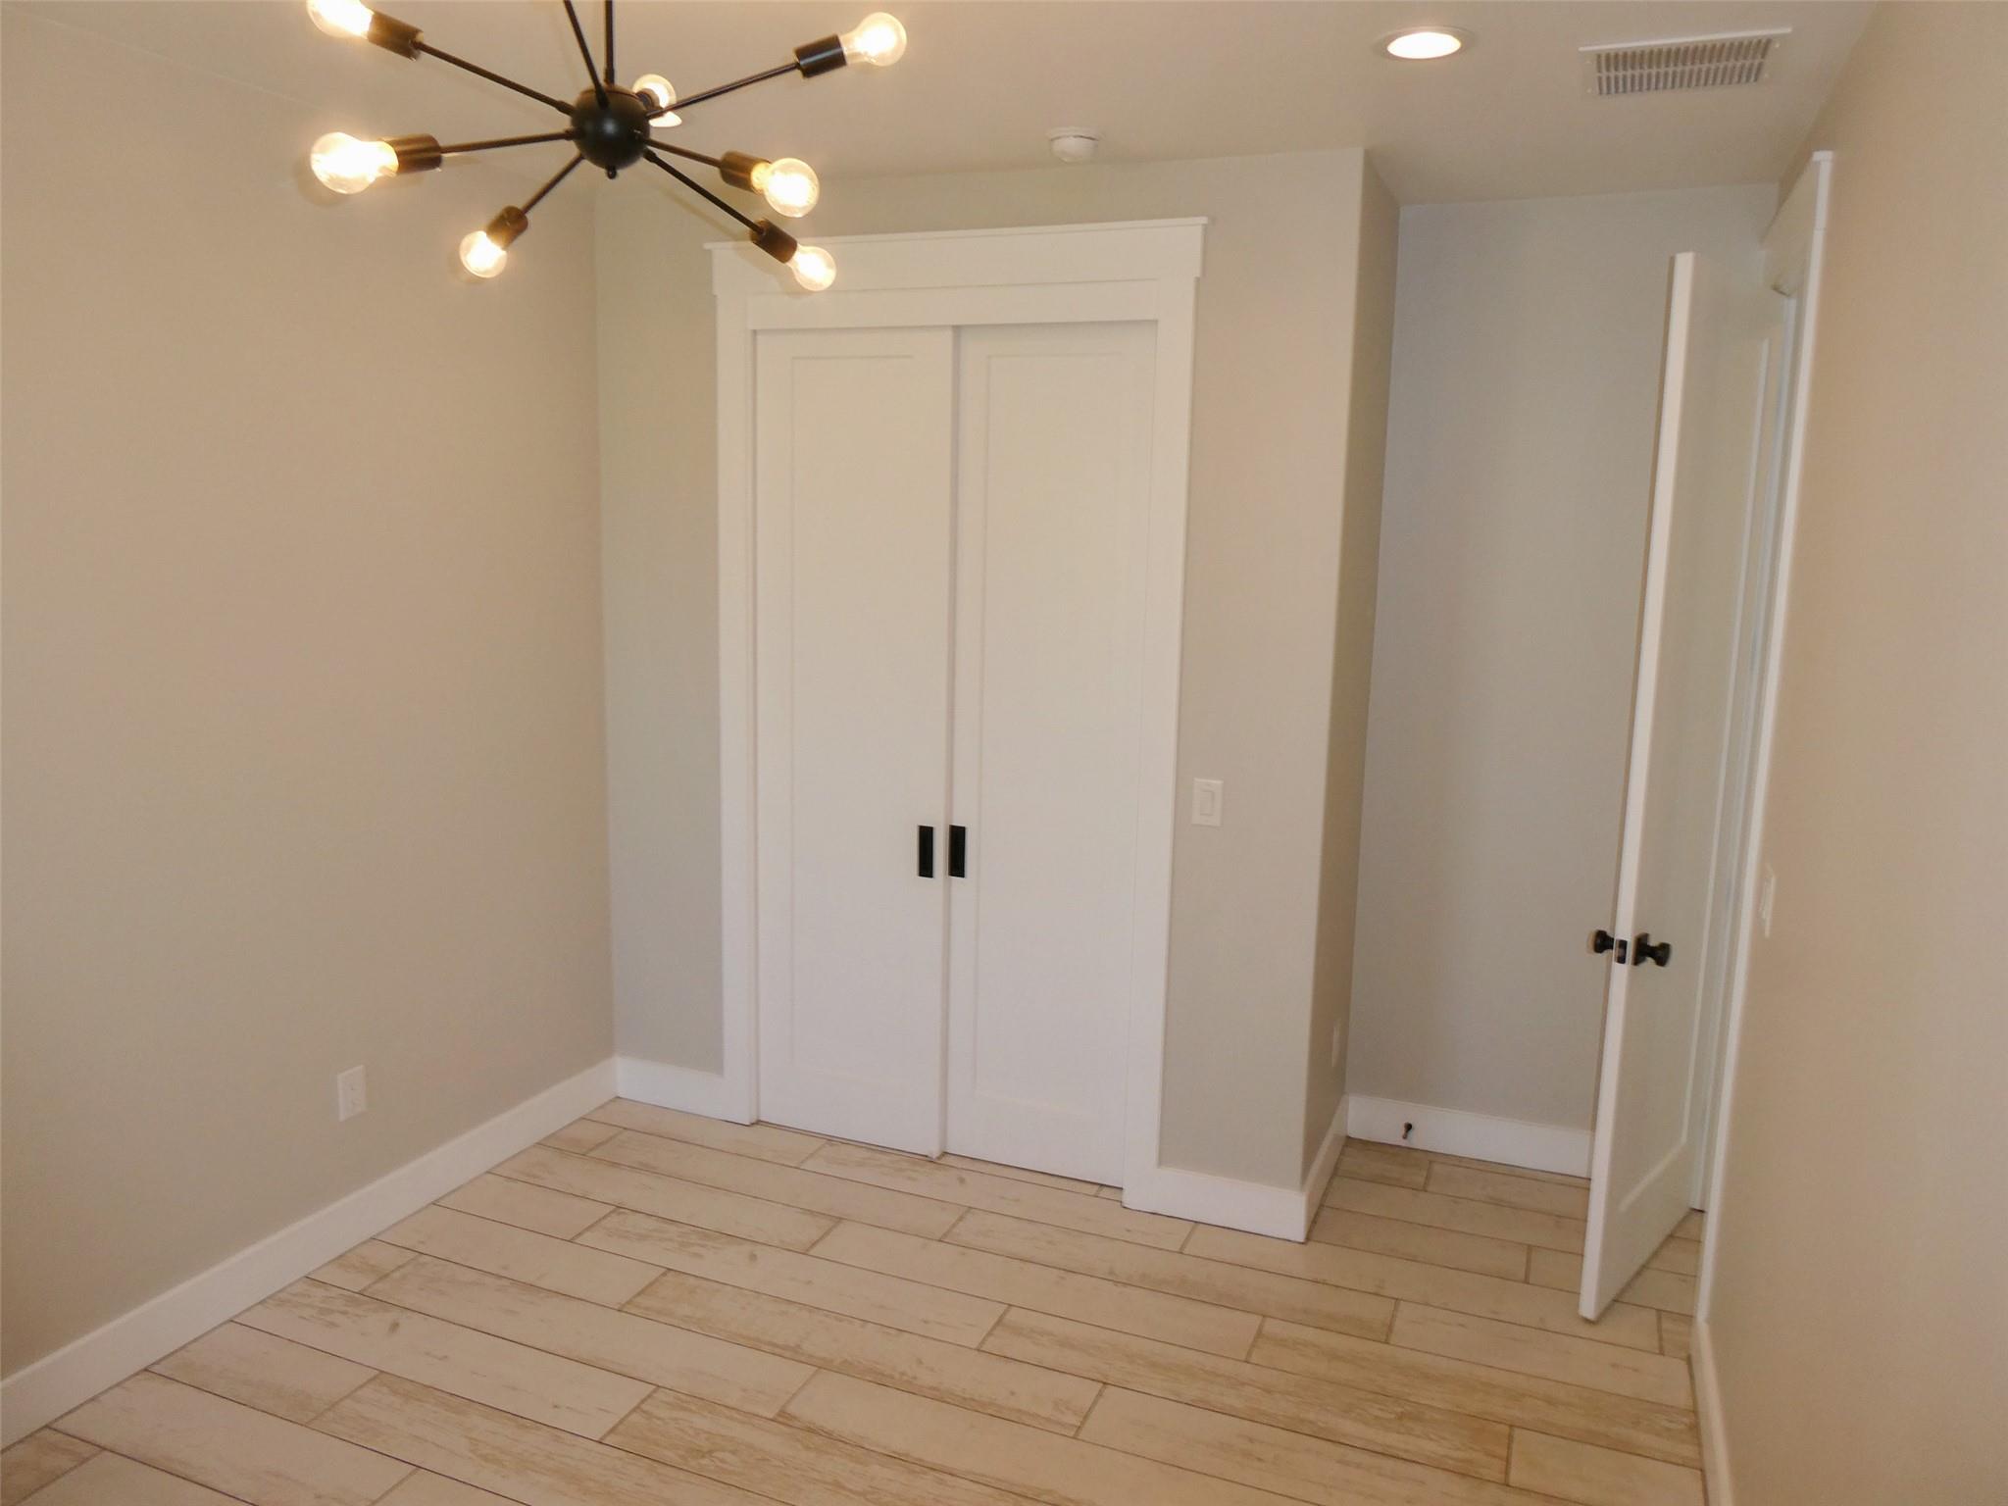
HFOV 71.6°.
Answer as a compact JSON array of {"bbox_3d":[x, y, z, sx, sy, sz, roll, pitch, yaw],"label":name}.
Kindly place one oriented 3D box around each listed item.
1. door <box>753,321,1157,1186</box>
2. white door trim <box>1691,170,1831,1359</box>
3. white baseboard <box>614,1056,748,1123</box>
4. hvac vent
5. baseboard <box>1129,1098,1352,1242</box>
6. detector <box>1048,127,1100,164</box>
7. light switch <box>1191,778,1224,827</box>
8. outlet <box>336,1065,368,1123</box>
[{"bbox_3d":[-0.164,0.010,3.980,1.202,2.388,0.075,5,10,22],"label":"door"},{"bbox_3d":[1.765,0.042,3.373,0.030,2.617,0.897,5,10,22],"label":"white door trim"},{"bbox_3d":[-1.027,1.067,4.414,0.501,0.135,0.018,5,10,22],"label":"white baseboard"},{"bbox_3d":[1.268,-1.288,2.615,0.346,0.018,0.295,5,10,22],"label":"hvac vent"},{"bbox_3d":[0.705,1.159,4.091,0.500,0.137,0.725,5,10,22],"label":"baseboard"},{"bbox_3d":[0.162,-1.391,3.198,0.124,0.050,0.124,1,9,0],"label":"detector"},{"bbox_3d":[0.530,0.132,3.629,0.073,0.118,0.010,5,10,22],"label":"light switch"},{"bbox_3d":[-1.642,0.857,3.515,0.010,0.118,0.073,5,10,22],"label":"outlet"}]

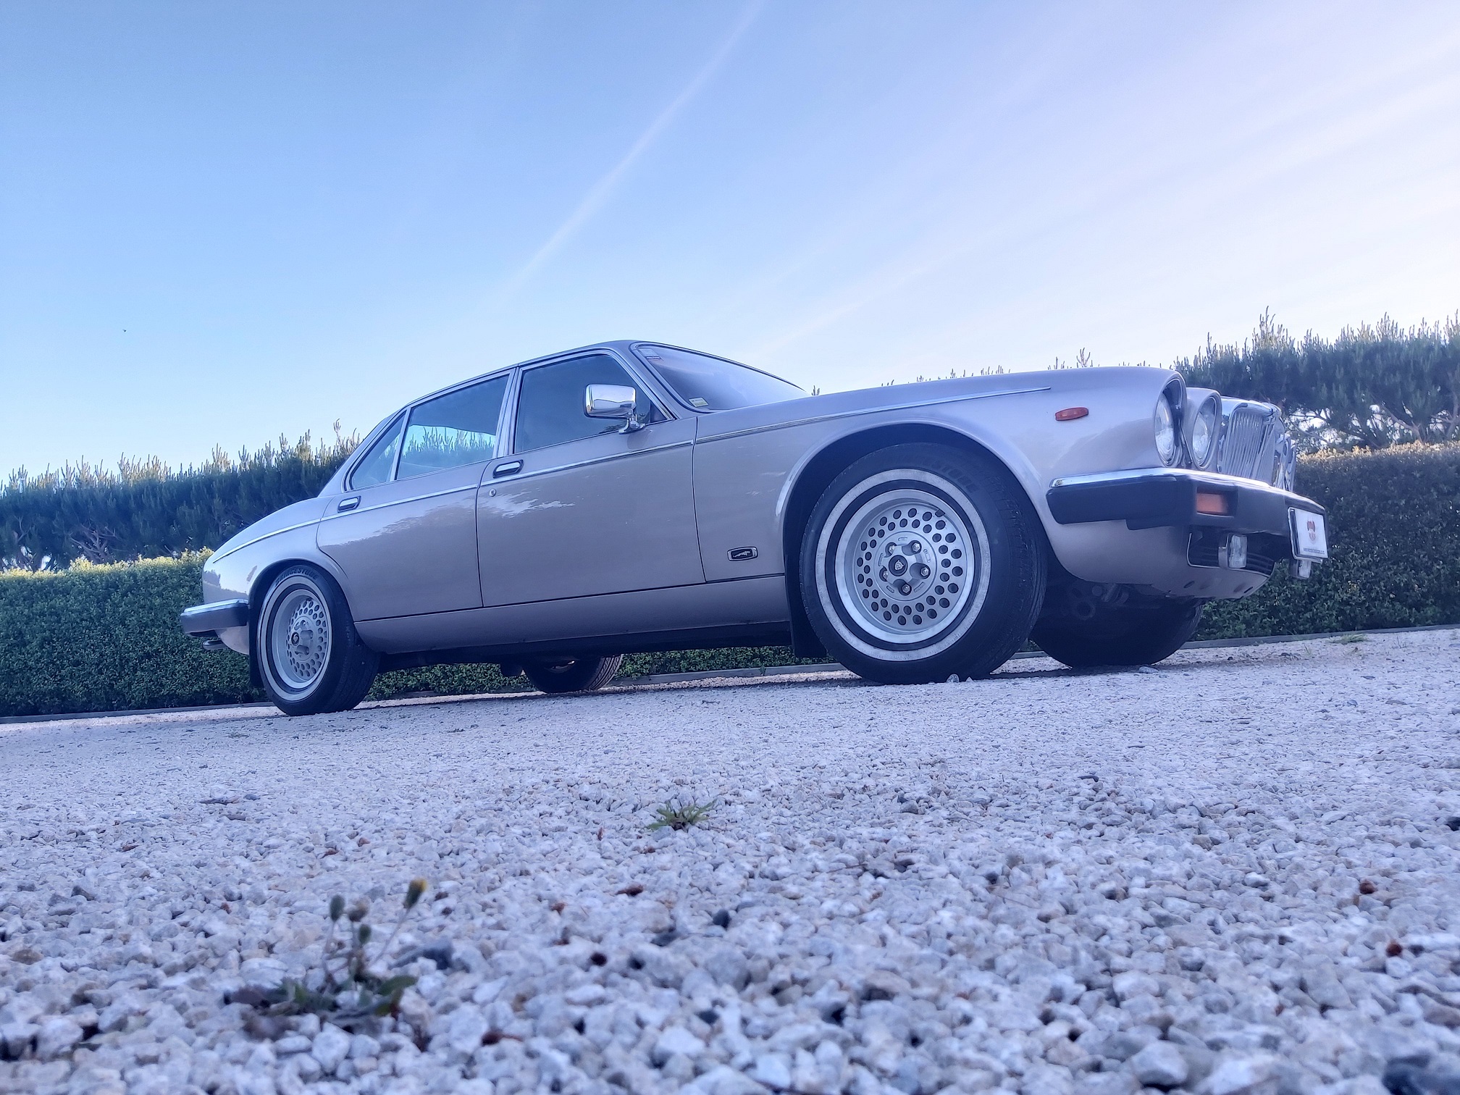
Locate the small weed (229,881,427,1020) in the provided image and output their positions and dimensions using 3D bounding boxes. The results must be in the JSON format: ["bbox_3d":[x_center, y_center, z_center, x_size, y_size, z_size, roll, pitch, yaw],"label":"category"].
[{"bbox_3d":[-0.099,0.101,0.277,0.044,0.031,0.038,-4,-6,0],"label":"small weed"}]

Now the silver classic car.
[{"bbox_3d":[-0.326,-0.081,4.616,4.960,1.370,1.810,-8,-8,36],"label":"silver classic car"}]

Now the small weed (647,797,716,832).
[{"bbox_3d":[-0.025,0.135,0.555,0.032,0.015,0.029,-4,-6,0],"label":"small weed"}]

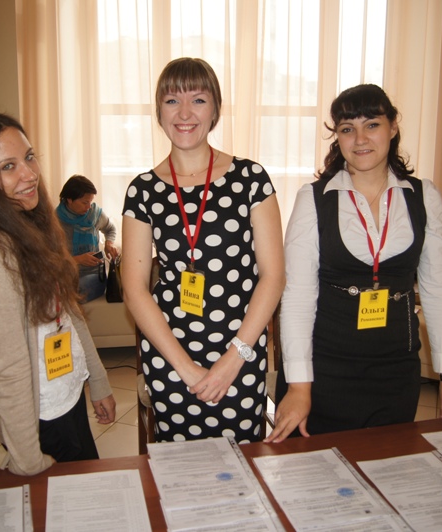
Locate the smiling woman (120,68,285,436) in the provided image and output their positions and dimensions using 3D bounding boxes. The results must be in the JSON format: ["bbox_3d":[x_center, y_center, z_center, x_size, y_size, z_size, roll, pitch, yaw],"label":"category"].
[{"bbox_3d":[-0.049,0.314,1.655,0.440,1.700,0.320,2,11,5],"label":"smiling woman"}]

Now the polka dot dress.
[{"bbox_3d":[-0.047,0.184,1.639,0.400,0.950,0.270,2,11,5],"label":"polka dot dress"}]

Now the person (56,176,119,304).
[{"bbox_3d":[-0.920,0.030,4.018,0.500,1.260,0.700,-1,12,-8],"label":"person"}]

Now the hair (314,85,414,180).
[{"bbox_3d":[0.381,-0.352,1.565,0.235,0.240,0.220,4,12,14],"label":"hair"}]

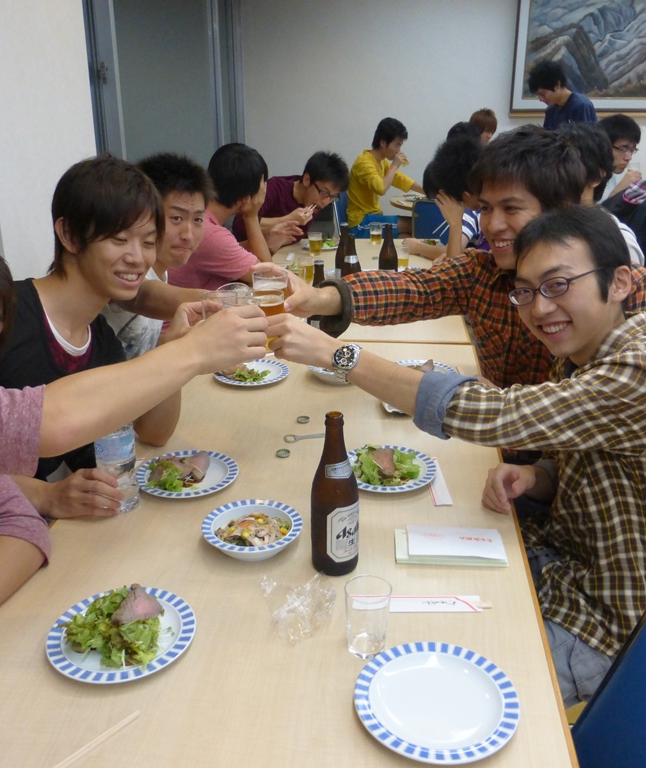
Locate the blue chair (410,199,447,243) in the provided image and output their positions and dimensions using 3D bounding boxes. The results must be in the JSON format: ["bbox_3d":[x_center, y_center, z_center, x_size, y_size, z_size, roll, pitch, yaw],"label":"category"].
[{"bbox_3d":[0.840,-0.915,5.226,0.450,0.790,0.520,2,21,4],"label":"blue chair"}]

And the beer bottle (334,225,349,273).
[{"bbox_3d":[0.087,-0.512,2.981,0.076,0.277,0.076,0,21,0],"label":"beer bottle"}]

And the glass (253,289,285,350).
[{"bbox_3d":[-0.104,-0.120,1.410,0.066,0.103,0.066,0,21,0],"label":"glass"}]

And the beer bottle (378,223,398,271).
[{"bbox_3d":[0.257,-0.498,2.946,0.076,0.277,0.076,0,21,0],"label":"beer bottle"}]

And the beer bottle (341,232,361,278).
[{"bbox_3d":[0.110,-0.441,2.800,0.076,0.277,0.076,0,21,0],"label":"beer bottle"}]

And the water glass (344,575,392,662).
[{"bbox_3d":[0.065,0.337,1.056,0.066,0.103,0.066,0,21,0],"label":"water glass"}]

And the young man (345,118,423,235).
[{"bbox_3d":[0.430,-1.134,5.087,0.620,1.290,0.500,1,21,3],"label":"young man"}]

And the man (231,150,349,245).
[{"bbox_3d":[-0.200,-0.579,3.833,0.680,1.180,0.500,4,22,11],"label":"man"}]

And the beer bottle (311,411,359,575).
[{"bbox_3d":[0.020,0.178,1.221,0.077,0.277,0.077,0,21,0],"label":"beer bottle"}]

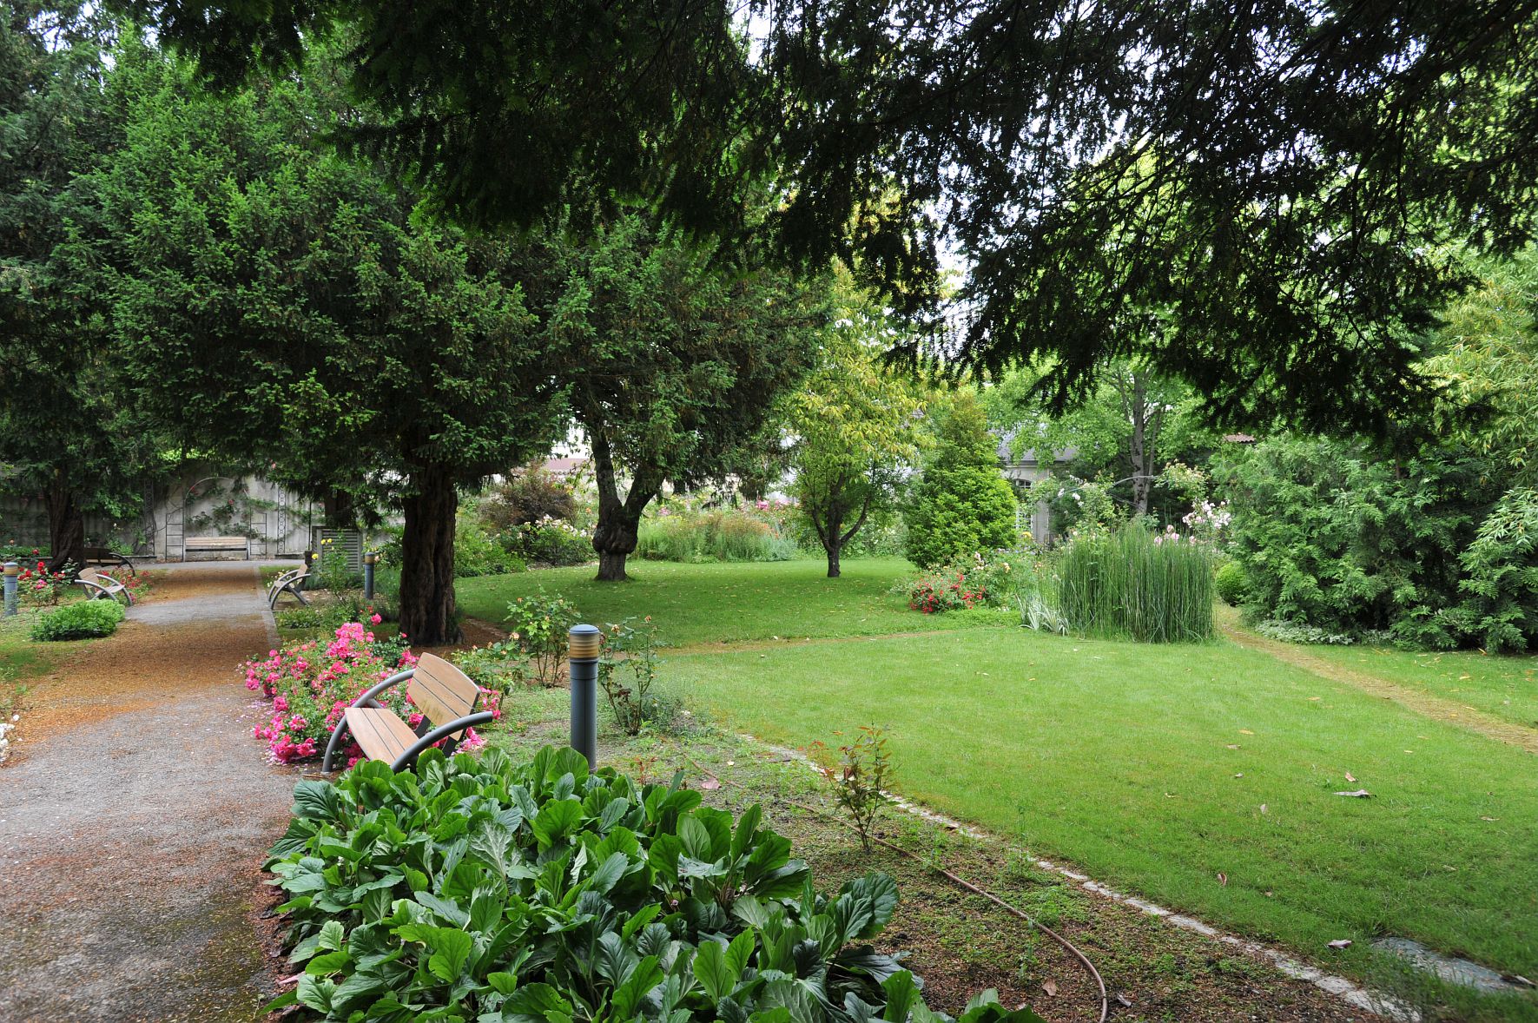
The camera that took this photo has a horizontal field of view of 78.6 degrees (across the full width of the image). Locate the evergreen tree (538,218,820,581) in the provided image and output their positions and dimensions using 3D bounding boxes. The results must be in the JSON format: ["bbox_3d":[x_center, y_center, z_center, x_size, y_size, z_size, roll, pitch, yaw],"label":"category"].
[{"bbox_3d":[-2.383,-3.125,25.045,7.500,9.900,7.300,0,-1,0],"label":"evergreen tree"}]

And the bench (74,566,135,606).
[{"bbox_3d":[-12.180,1.430,17.234,0.700,0.790,1.850,0,-1,-29],"label":"bench"}]

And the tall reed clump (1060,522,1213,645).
[{"bbox_3d":[5.400,1.000,13.850,2.250,1.620,1.700,0,-1,0],"label":"tall reed clump"}]

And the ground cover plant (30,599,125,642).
[{"bbox_3d":[-10.198,1.555,13.902,1.080,0.480,1.300,0,-1,-29],"label":"ground cover plant"}]

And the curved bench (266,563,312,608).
[{"bbox_3d":[-9.450,1.470,18.500,0.750,0.800,1.700,0,-1,-29],"label":"curved bench"}]

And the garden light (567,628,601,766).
[{"bbox_3d":[-1.210,1.235,6.170,0.195,1.000,0.195,0,-1,0],"label":"garden light"}]

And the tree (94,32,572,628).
[{"bbox_3d":[-6.300,-2.400,13.400,6.700,8.400,6.300,0,-1,0],"label":"tree"}]

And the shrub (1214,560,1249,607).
[{"bbox_3d":[9.194,1.407,18.504,0.760,0.860,0.760,0,-1,0],"label":"shrub"}]

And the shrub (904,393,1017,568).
[{"bbox_3d":[5.820,-0.850,28.300,3.400,5.500,3.400,0,-1,0],"label":"shrub"}]

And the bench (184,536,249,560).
[{"bbox_3d":[-18.399,1.237,31.304,1.850,0.790,0.700,0,-1,-29],"label":"bench"}]

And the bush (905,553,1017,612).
[{"bbox_3d":[3.650,1.307,18.005,2.100,1.050,1.600,0,-1,0],"label":"bush"}]

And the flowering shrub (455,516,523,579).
[{"bbox_3d":[-8.250,1.020,27.500,2.300,1.750,1.900,0,-1,0],"label":"flowering shrub"}]

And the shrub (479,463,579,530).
[{"bbox_3d":[-8.764,0.076,34.015,3.500,3.300,3.200,0,-1,0],"label":"shrub"}]

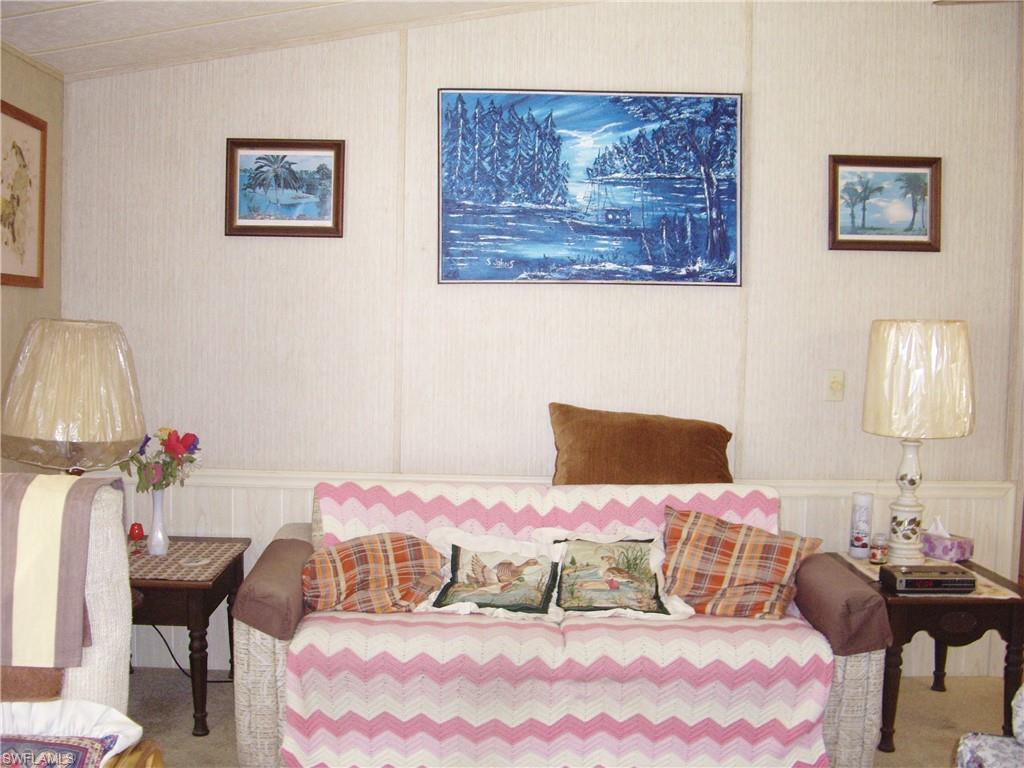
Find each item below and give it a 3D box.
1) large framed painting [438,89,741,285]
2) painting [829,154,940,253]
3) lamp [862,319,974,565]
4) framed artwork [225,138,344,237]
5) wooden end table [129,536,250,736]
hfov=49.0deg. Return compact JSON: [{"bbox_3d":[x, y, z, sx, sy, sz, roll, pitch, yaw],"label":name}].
[{"bbox_3d":[0.275,-0.690,3.962,1.062,0.683,0.030,1,3,-1],"label":"large framed painting"},{"bbox_3d":[1.322,-0.638,3.981,0.400,0.336,0.025,1,3,-1],"label":"painting"},{"bbox_3d":[1.377,0.195,3.817,0.375,0.815,0.375,1,3,-1],"label":"lamp"},{"bbox_3d":[-0.797,-0.689,3.946,0.413,0.344,0.025,1,3,-1],"label":"framed artwork"},{"bbox_3d":[-1.136,0.800,3.679,0.450,0.475,0.660,1,3,-4],"label":"wooden end table"}]

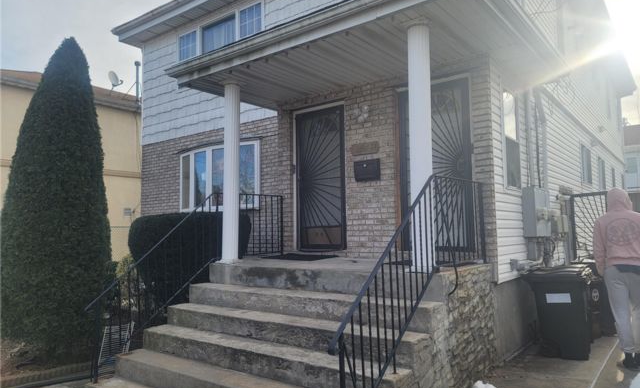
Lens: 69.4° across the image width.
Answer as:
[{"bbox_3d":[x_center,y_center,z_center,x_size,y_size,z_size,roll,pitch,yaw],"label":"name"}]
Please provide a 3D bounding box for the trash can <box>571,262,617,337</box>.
[{"bbox_3d":[3.679,1.403,6.338,0.640,0.980,0.560,-4,-5,35],"label":"trash can"}]

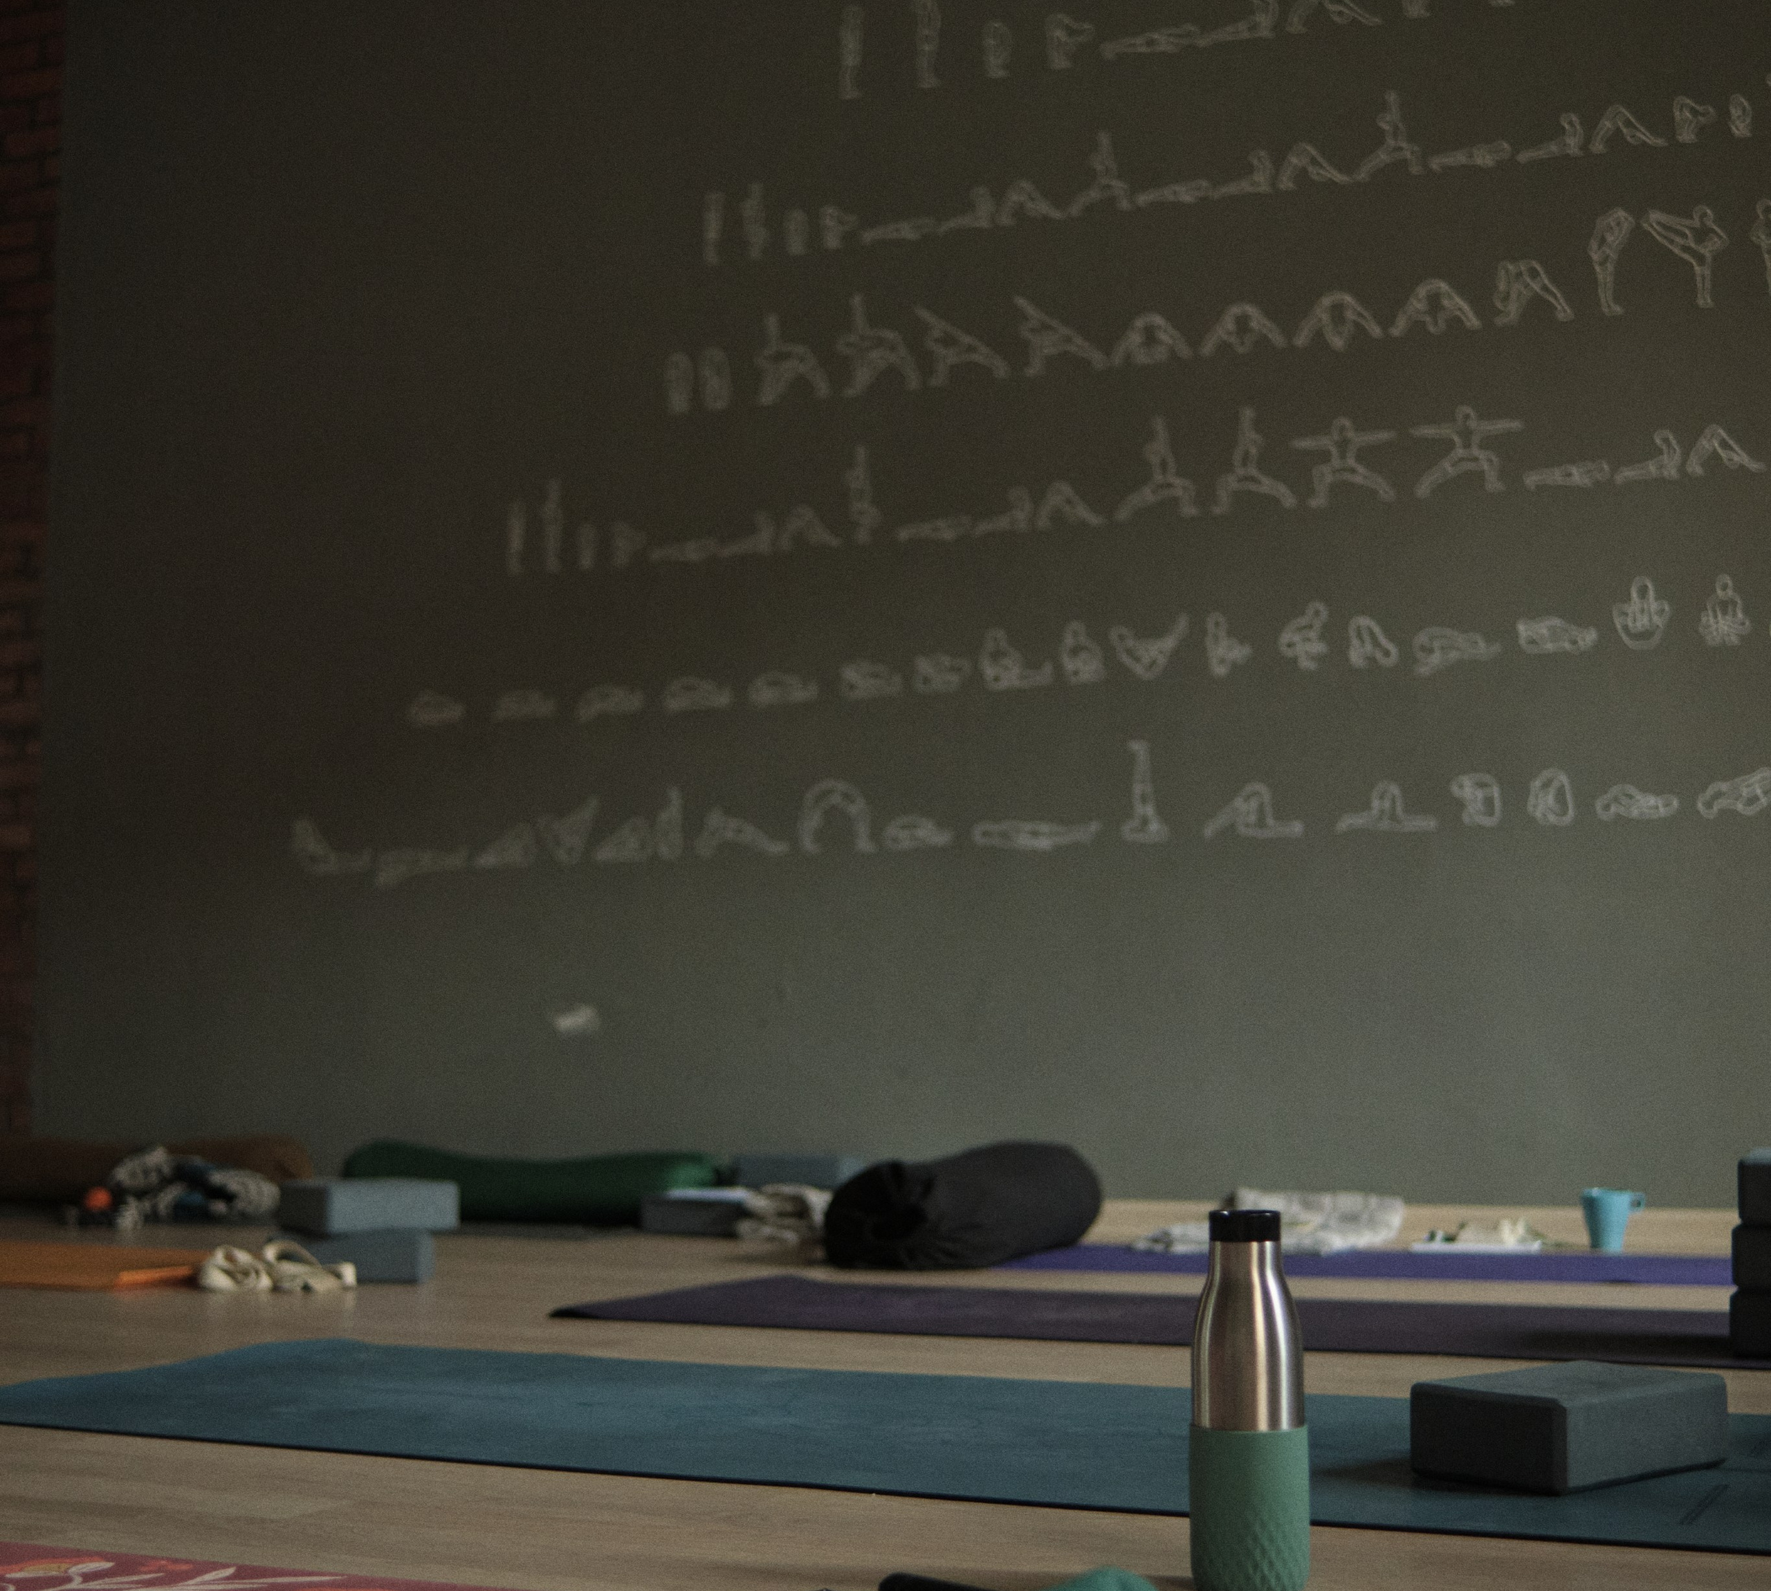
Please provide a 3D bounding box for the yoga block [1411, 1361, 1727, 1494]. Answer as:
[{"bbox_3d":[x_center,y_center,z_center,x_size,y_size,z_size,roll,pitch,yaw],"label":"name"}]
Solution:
[{"bbox_3d":[0.561,0.515,2.119,0.232,0.074,0.148,5,-8,-41],"label":"yoga block"}]

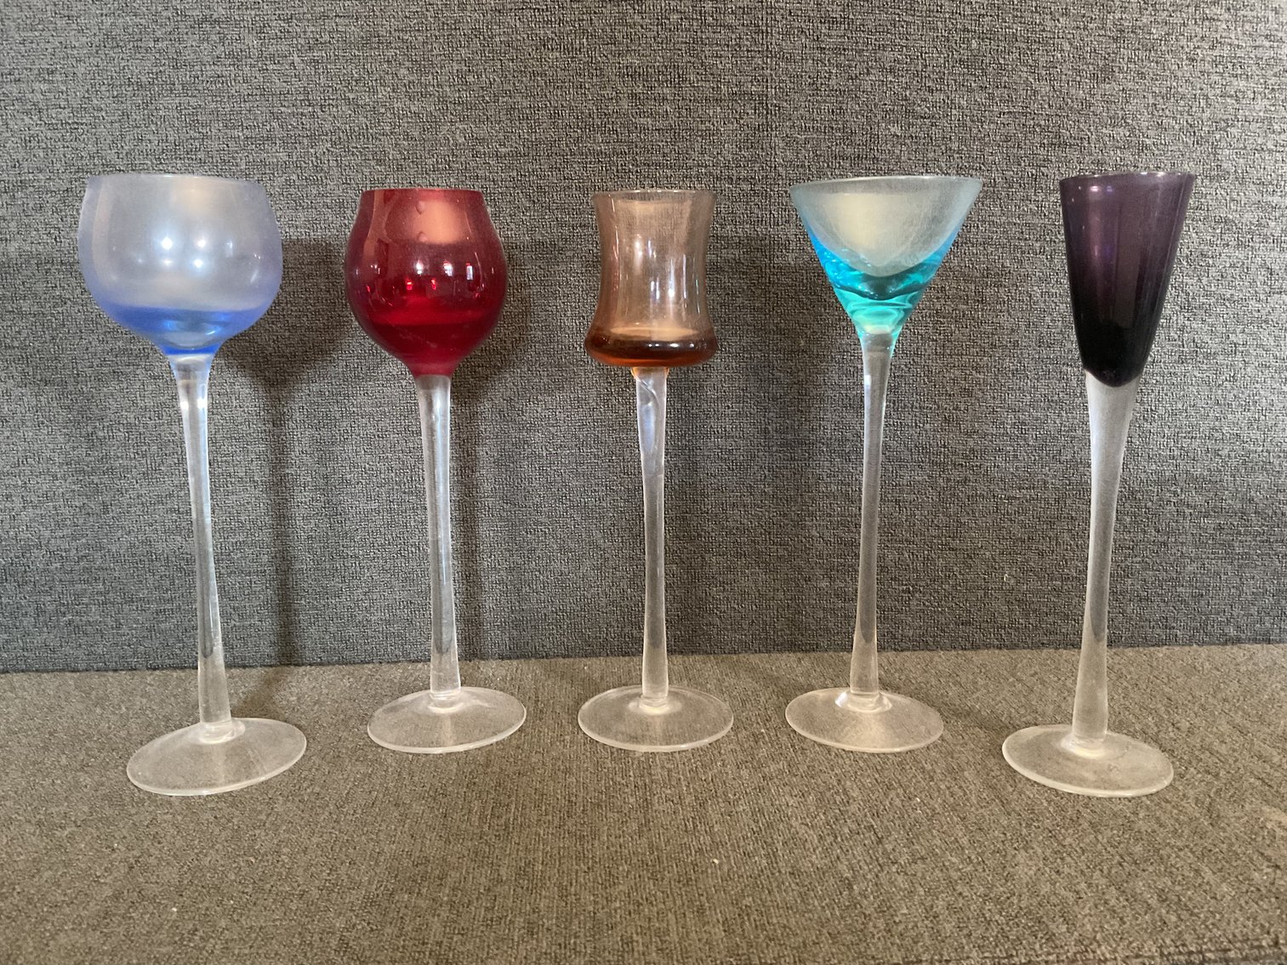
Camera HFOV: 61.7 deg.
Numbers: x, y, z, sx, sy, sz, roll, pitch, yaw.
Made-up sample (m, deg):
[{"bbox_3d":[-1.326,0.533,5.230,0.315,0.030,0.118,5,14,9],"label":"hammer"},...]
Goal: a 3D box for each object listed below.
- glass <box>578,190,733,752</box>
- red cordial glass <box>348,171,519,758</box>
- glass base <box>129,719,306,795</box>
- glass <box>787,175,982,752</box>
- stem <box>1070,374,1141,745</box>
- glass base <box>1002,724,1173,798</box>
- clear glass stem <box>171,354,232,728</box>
[{"bbox_3d":[0.005,-0.005,0.419,0.062,0.206,0.062,0,11,0],"label":"glass"},{"bbox_3d":[-0.080,-0.005,0.419,0.063,0.207,0.063,0,11,0],"label":"red cordial glass"},{"bbox_3d":[-0.160,0.099,0.406,0.062,0.009,0.062,0,11,0],"label":"glass base"},{"bbox_3d":[0.089,-0.007,0.418,0.071,0.211,0.071,0,11,0],"label":"glass"},{"bbox_3d":[0.168,0.031,0.396,0.020,0.138,0.020,0,11,0],"label":"stem"},{"bbox_3d":[0.168,0.101,0.409,0.061,0.009,0.061,0,11,0],"label":"glass base"},{"bbox_3d":[-0.160,0.024,0.392,0.017,0.140,0.017,0,11,0],"label":"clear glass stem"}]

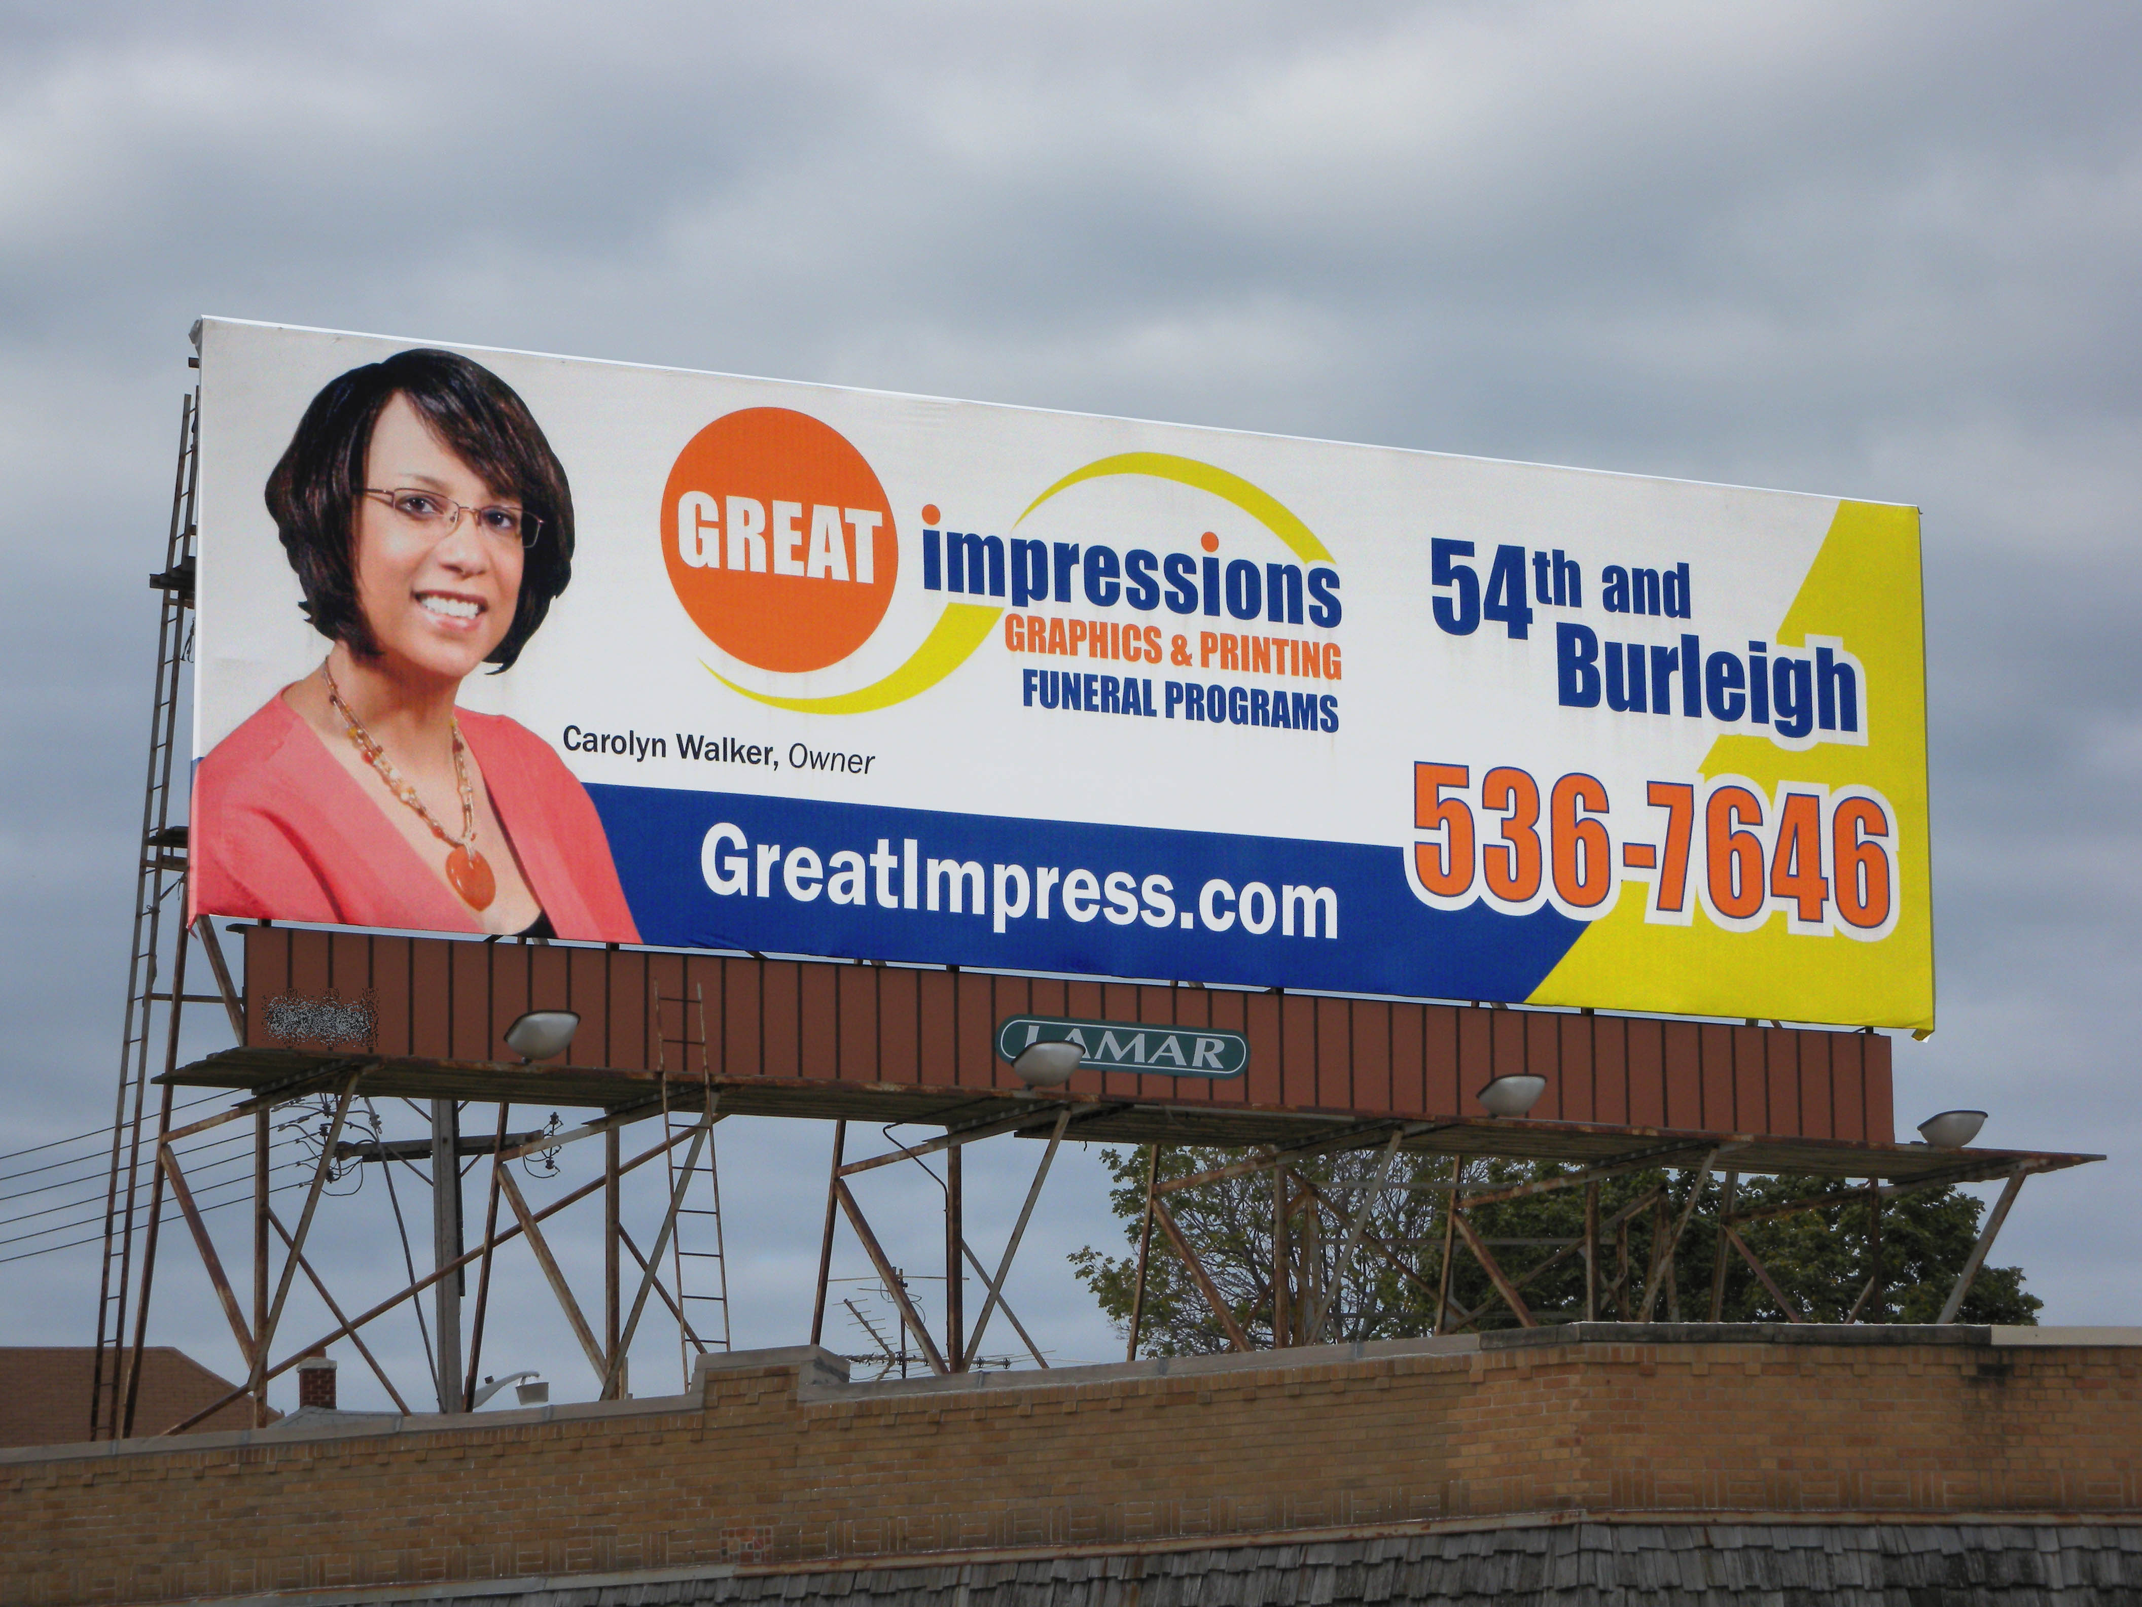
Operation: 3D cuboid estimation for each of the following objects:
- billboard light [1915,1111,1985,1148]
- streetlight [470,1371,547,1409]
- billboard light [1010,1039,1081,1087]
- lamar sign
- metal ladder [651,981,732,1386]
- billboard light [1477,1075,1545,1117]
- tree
[{"bbox_3d":[6.720,2.489,52.858,0.420,0.300,0.430,5,-11,-27],"label":"billboard light"},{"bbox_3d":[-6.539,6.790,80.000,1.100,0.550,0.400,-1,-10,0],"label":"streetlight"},{"bbox_3d":[-0.167,1.851,49.293,0.420,0.300,0.430,5,-11,-27],"label":"billboard light"},{"bbox_3d":[0.387,1.817,51.660,2.140,0.390,0.050,5,-11,-27],"label":"lamar sign"},{"bbox_3d":[-2.577,2.854,47.651,0.360,3.400,0.050,5,-20,-27],"label":"metal ladder"},{"bbox_3d":[3.249,2.158,51.063,0.420,0.300,0.430,5,-11,-27],"label":"billboard light"},{"bbox_3d":[6.270,10.442,90.000,12.000,13.500,11.500,5,-11,-27],"label":"tree"}]

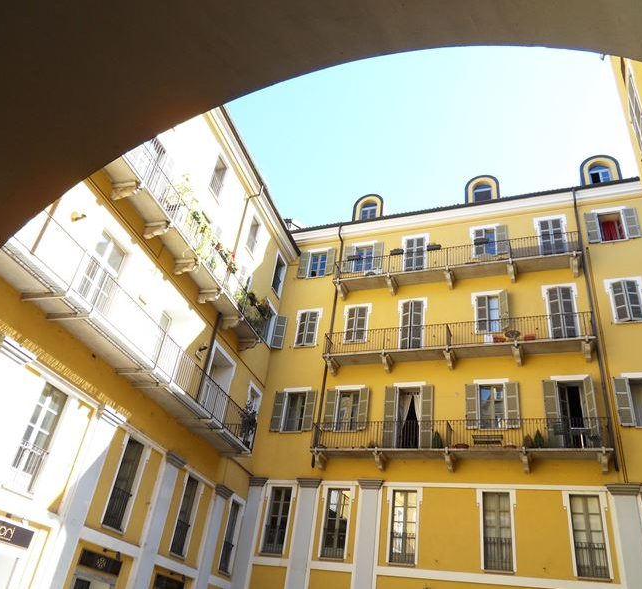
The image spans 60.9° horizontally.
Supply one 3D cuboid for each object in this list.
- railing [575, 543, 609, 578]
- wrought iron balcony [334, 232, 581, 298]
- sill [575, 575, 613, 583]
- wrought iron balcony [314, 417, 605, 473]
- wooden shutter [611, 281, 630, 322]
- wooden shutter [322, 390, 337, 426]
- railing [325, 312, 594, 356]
[{"bbox_3d":[8.370,8.206,16.847,0.903,0.964,0.060,-6,-34,22],"label":"railing"},{"bbox_3d":[5.490,-1.075,23.286,10.231,1.658,0.760,-6,-37,20],"label":"wrought iron balcony"},{"bbox_3d":[8.414,8.775,16.740,0.974,0.070,0.180,-6,-35,22],"label":"sill"},{"bbox_3d":[4.484,5.221,18.902,9.948,1.458,0.760,-6,-37,20],"label":"wrought iron balcony"},{"bbox_3d":[11.360,0.256,20.630,0.464,1.740,0.050,-18,-41,35],"label":"wooden shutter"},{"bbox_3d":[0.367,4.781,22.656,0.465,1.756,0.050,-4,-34,18],"label":"wooden shutter"},{"bbox_3d":[4.992,1.770,20.892,10.051,1.022,0.780,-6,-36,21],"label":"railing"}]

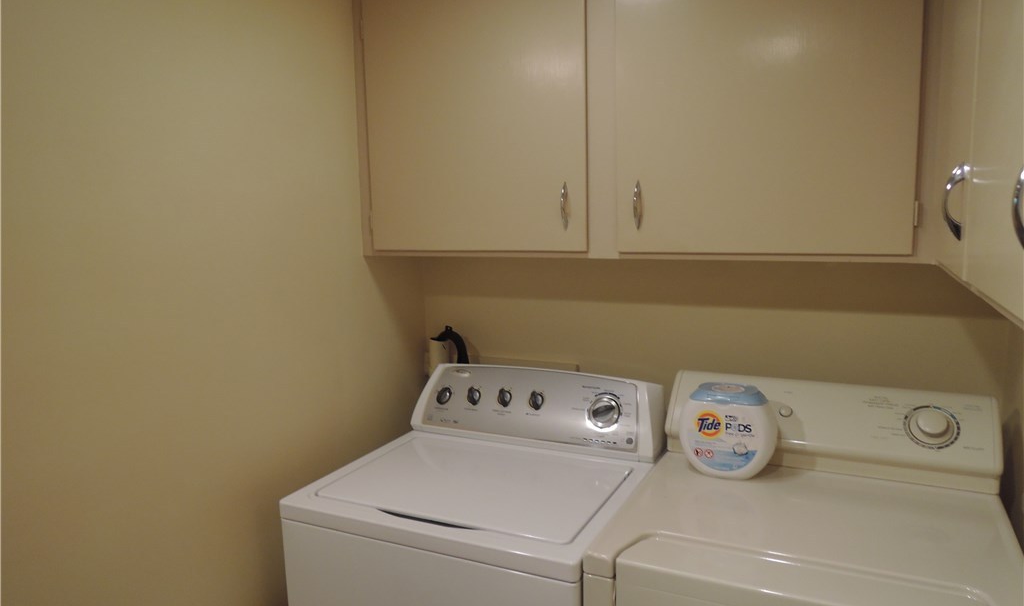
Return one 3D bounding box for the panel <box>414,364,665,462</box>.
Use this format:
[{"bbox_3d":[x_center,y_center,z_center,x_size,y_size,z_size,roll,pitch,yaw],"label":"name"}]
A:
[{"bbox_3d":[0.057,0.281,1.938,0.702,0.187,0.133,2,9,25],"label":"panel"}]

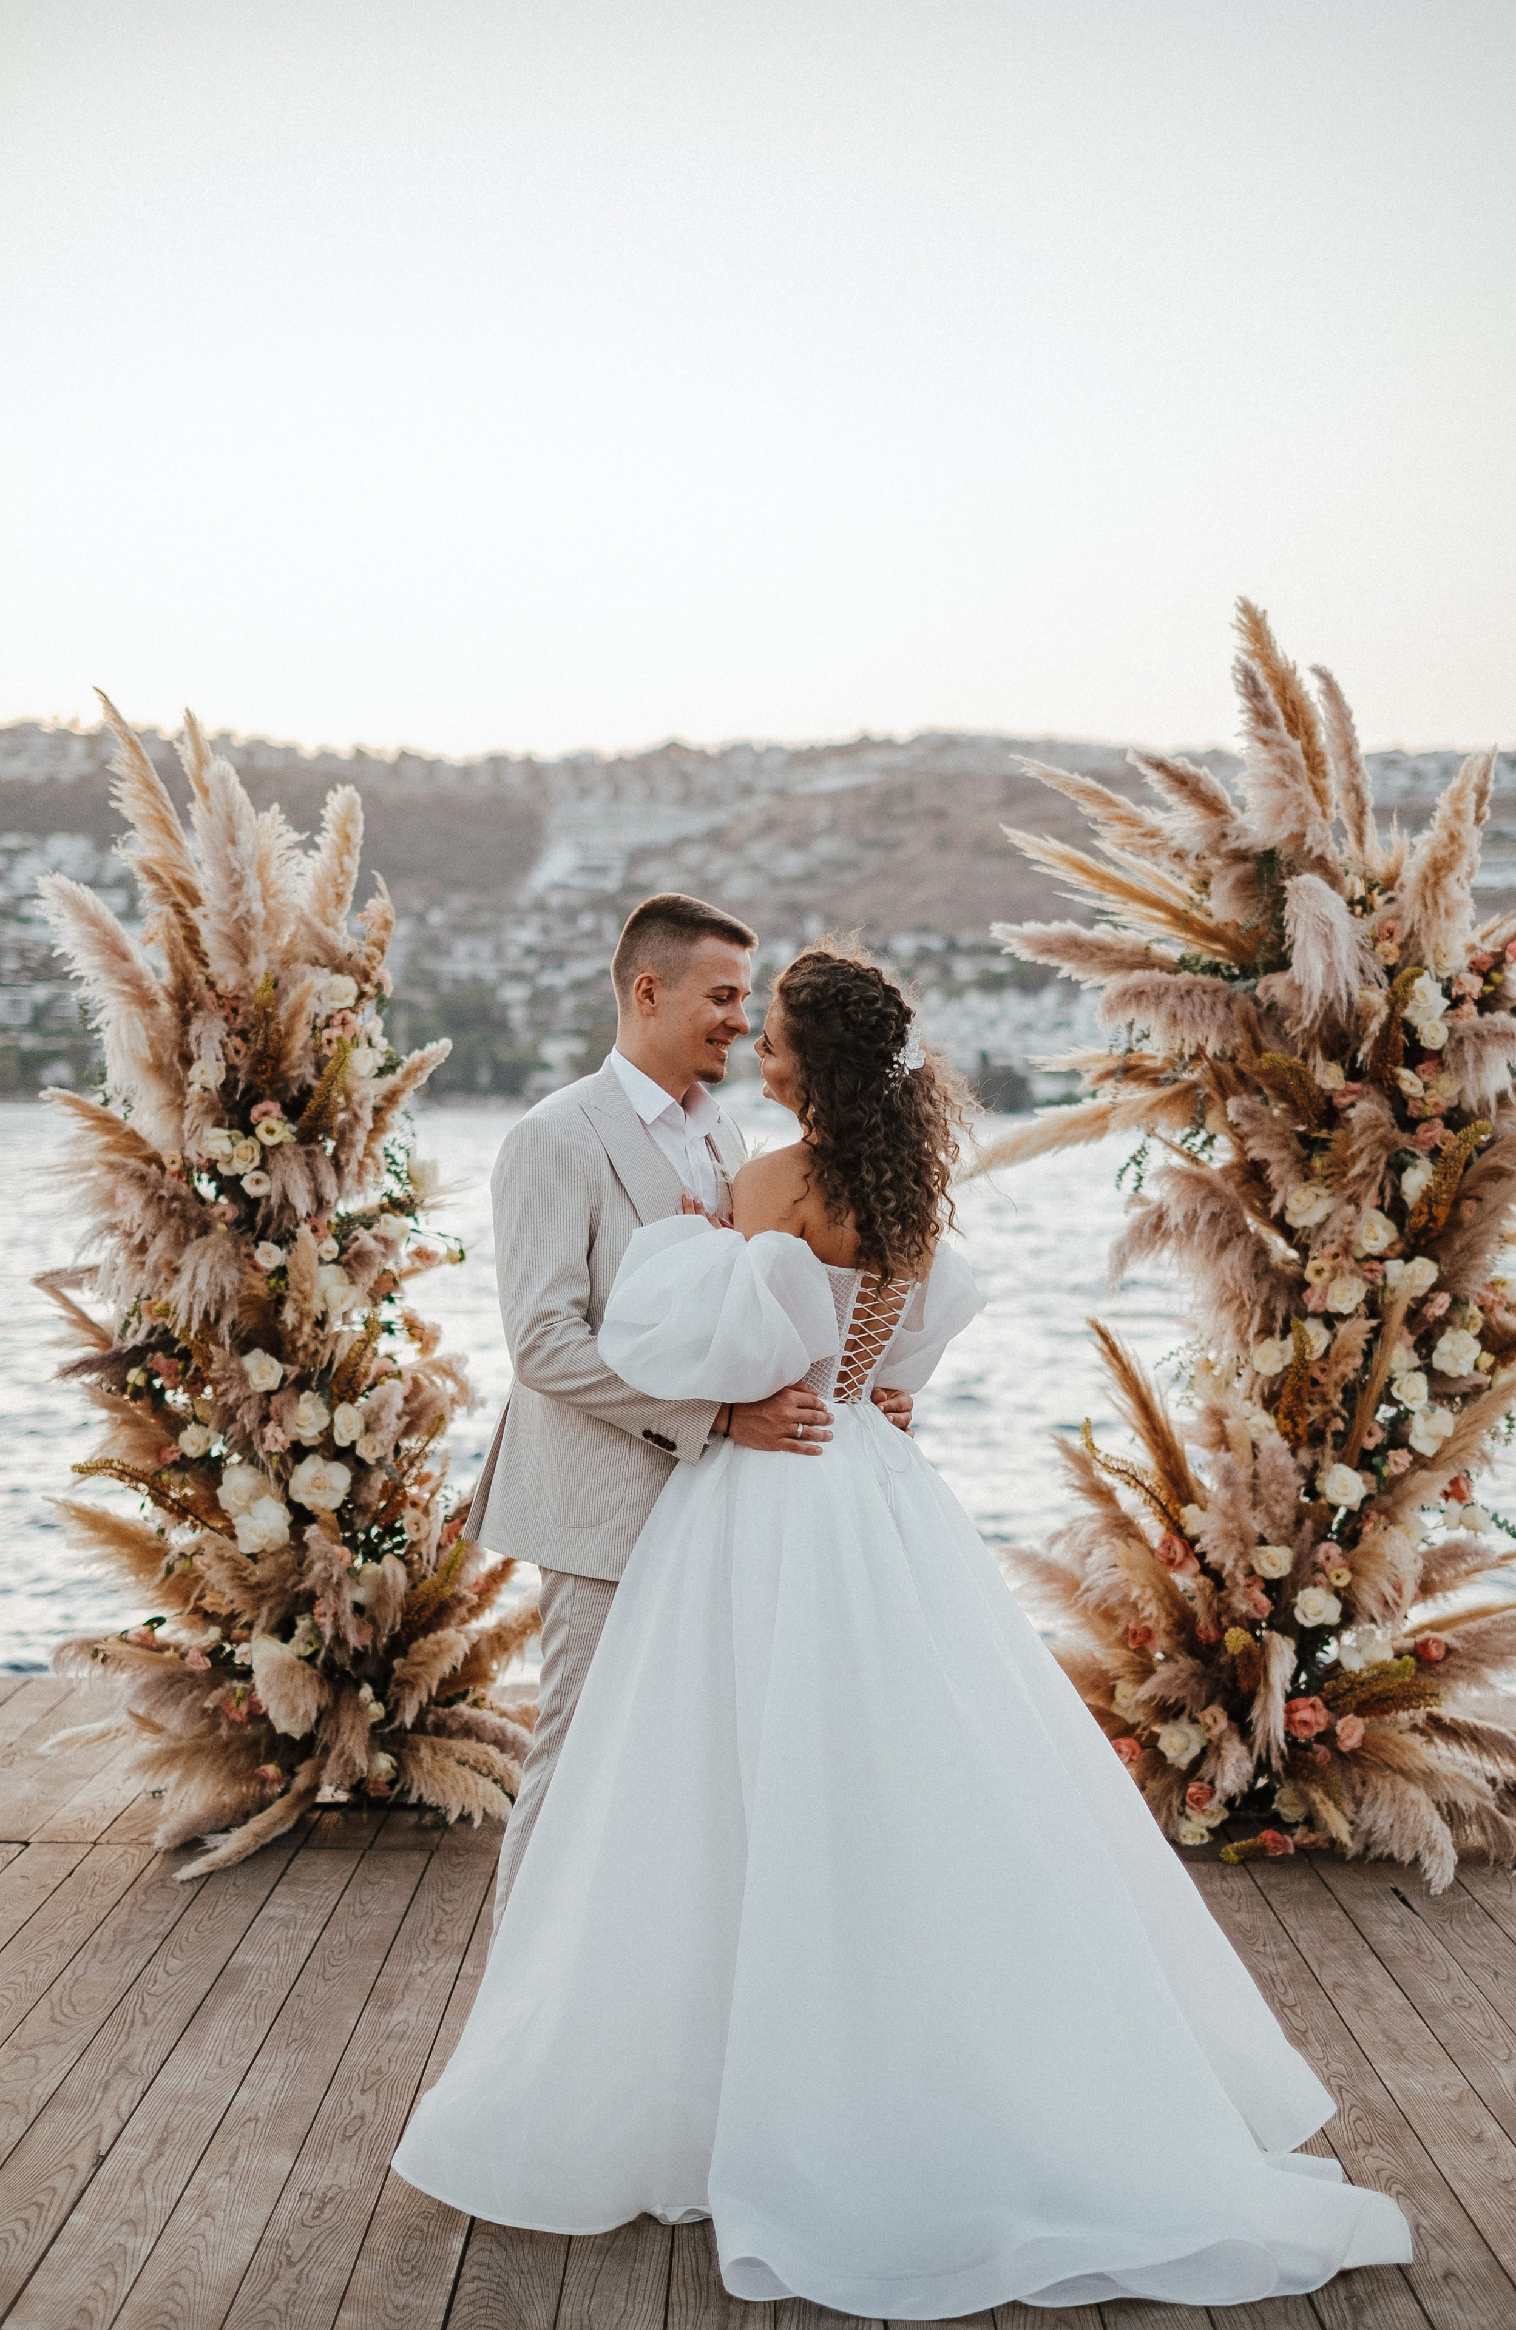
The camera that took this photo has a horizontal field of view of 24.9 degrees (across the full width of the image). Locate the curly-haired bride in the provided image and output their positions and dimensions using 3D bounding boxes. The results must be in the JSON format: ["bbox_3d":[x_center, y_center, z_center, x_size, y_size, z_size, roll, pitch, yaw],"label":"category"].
[{"bbox_3d":[0.270,0.556,4.771,1.200,1.710,1.250,-1,1,-40],"label":"curly-haired bride"}]

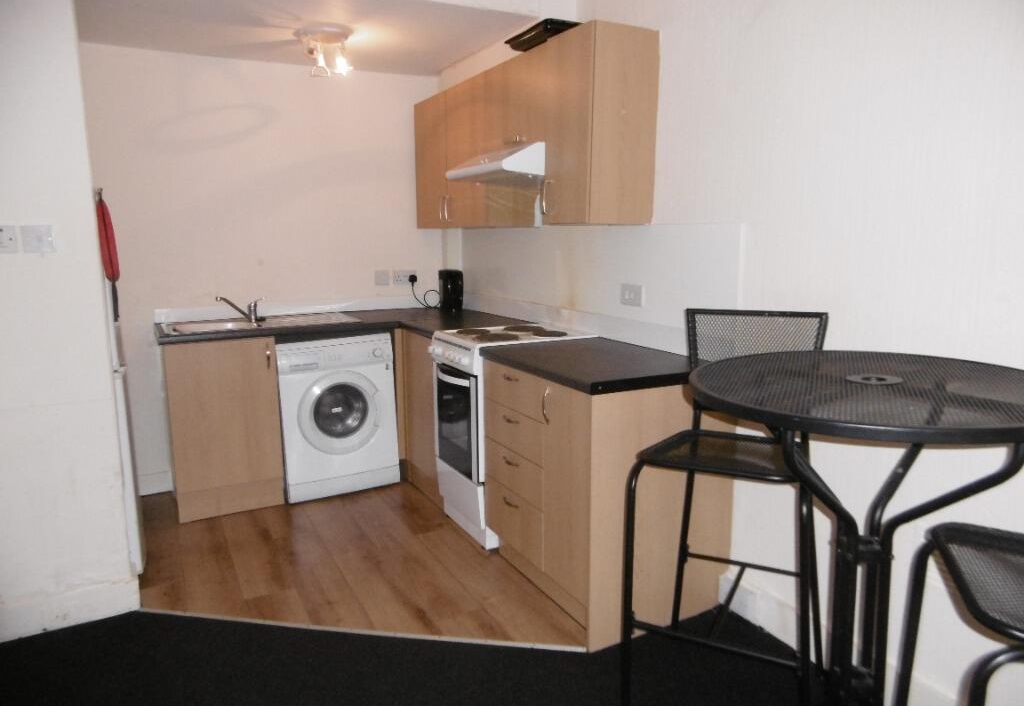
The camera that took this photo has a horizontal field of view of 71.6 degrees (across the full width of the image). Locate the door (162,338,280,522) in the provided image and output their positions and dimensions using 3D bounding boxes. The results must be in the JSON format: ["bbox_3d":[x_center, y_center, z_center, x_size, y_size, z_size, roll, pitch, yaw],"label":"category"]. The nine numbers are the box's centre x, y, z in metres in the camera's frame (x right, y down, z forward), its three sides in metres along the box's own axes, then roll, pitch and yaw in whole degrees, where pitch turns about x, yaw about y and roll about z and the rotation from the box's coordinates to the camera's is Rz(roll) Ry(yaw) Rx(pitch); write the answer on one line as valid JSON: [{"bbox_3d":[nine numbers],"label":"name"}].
[{"bbox_3d":[-1.389,0.366,3.467,0.490,0.868,0.030,-5,11,-27],"label":"door"}]

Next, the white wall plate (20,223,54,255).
[{"bbox_3d":[-1.564,-0.376,2.345,0.087,0.085,0.012,-6,11,-27],"label":"white wall plate"}]

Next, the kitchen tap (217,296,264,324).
[{"bbox_3d":[-1.424,-0.217,3.747,0.240,0.155,0.065,-5,11,-27],"label":"kitchen tap"}]

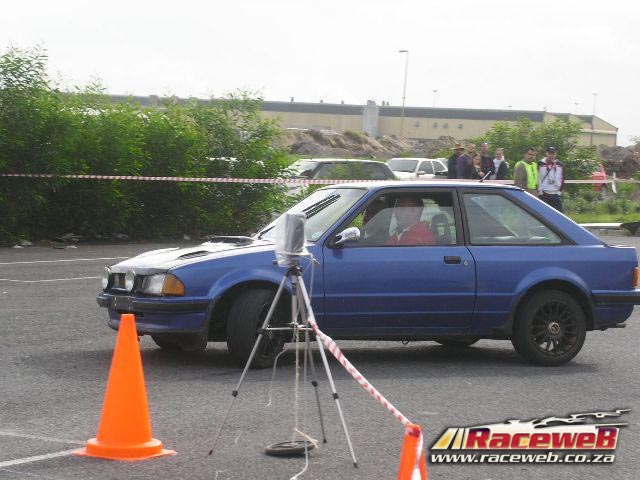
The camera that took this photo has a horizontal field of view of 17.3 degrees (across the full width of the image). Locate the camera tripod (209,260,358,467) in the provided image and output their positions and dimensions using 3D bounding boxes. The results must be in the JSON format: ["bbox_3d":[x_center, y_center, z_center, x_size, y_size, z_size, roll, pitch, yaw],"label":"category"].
[{"bbox_3d":[-0.175,0.609,11.172,0.777,1.035,0.893,2,3,0],"label":"camera tripod"}]

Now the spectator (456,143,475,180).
[{"bbox_3d":[3.136,-1.162,45.488,0.500,1.780,0.330,0,3,-33],"label":"spectator"}]

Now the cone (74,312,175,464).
[{"bbox_3d":[-1.002,0.745,10.939,0.390,0.725,0.390,4,3,40],"label":"cone"}]

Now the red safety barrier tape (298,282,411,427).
[{"bbox_3d":[0.154,0.541,10.334,0.090,0.566,1.528,1,3,-21],"label":"red safety barrier tape"}]

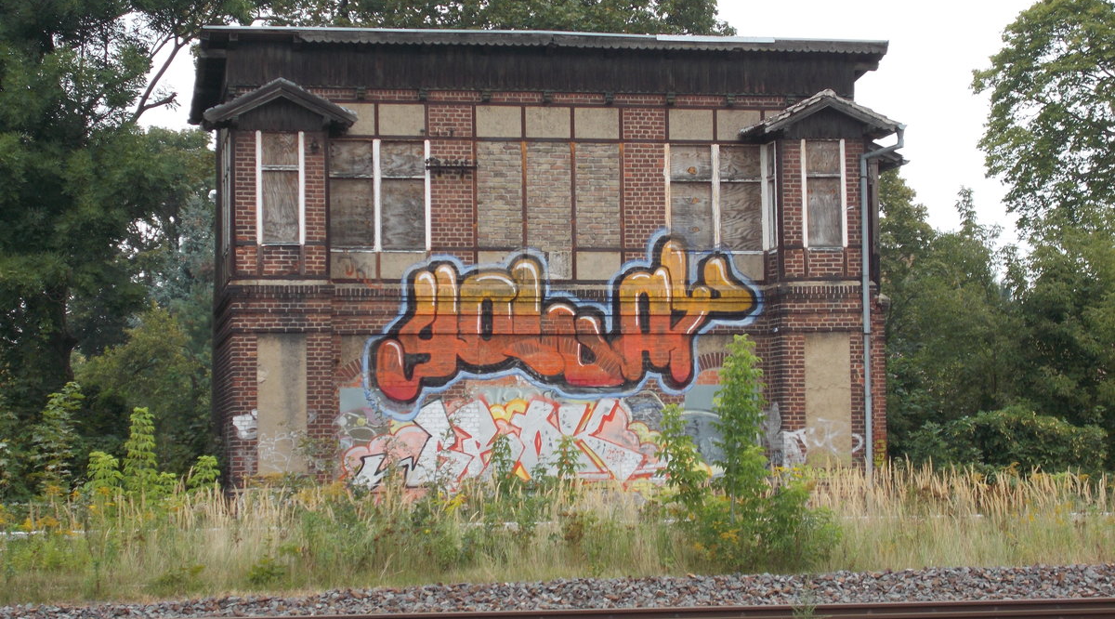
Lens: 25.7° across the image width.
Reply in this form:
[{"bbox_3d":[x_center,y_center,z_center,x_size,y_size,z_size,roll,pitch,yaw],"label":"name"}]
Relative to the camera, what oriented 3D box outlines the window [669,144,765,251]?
[{"bbox_3d":[2.680,-1.863,41.115,1.751,1.819,0.100,0,-4,-11],"label":"window"}]

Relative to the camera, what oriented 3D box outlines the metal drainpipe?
[{"bbox_3d":[5.354,-0.017,40.545,0.752,6.123,0.250,0,-4,-11],"label":"metal drainpipe"}]

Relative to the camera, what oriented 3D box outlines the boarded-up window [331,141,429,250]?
[{"bbox_3d":[-2.937,-1.876,40.079,1.724,1.879,0.120,0,-4,-11],"label":"boarded-up window"}]

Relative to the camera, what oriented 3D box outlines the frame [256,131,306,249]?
[{"bbox_3d":[-4.410,-1.922,38.941,0.772,1.848,0.120,0,-4,-11],"label":"frame"}]

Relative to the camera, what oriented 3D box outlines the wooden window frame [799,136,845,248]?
[{"bbox_3d":[4.402,-1.922,40.583,0.799,1.841,0.120,0,-4,-11],"label":"wooden window frame"}]

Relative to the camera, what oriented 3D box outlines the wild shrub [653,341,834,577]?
[{"bbox_3d":[2.080,1.582,26.800,1.990,2.620,1.700,0,-4,-11],"label":"wild shrub"}]

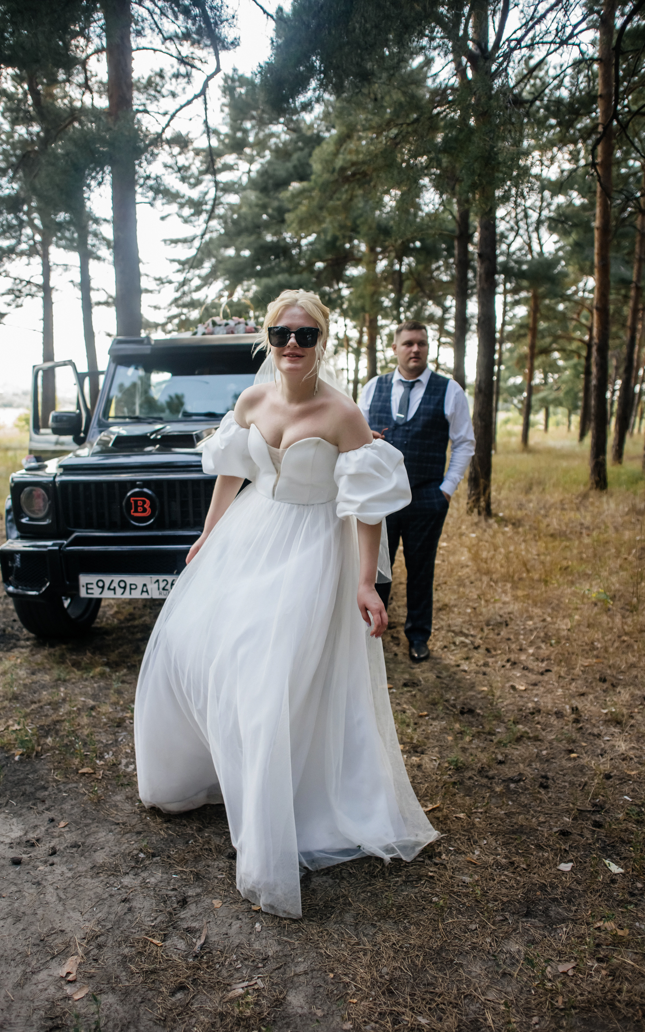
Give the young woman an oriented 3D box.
[{"bbox_3d":[-0.107,0.188,2.224,0.990,1.730,0.880,3,10,15],"label":"young woman"}]

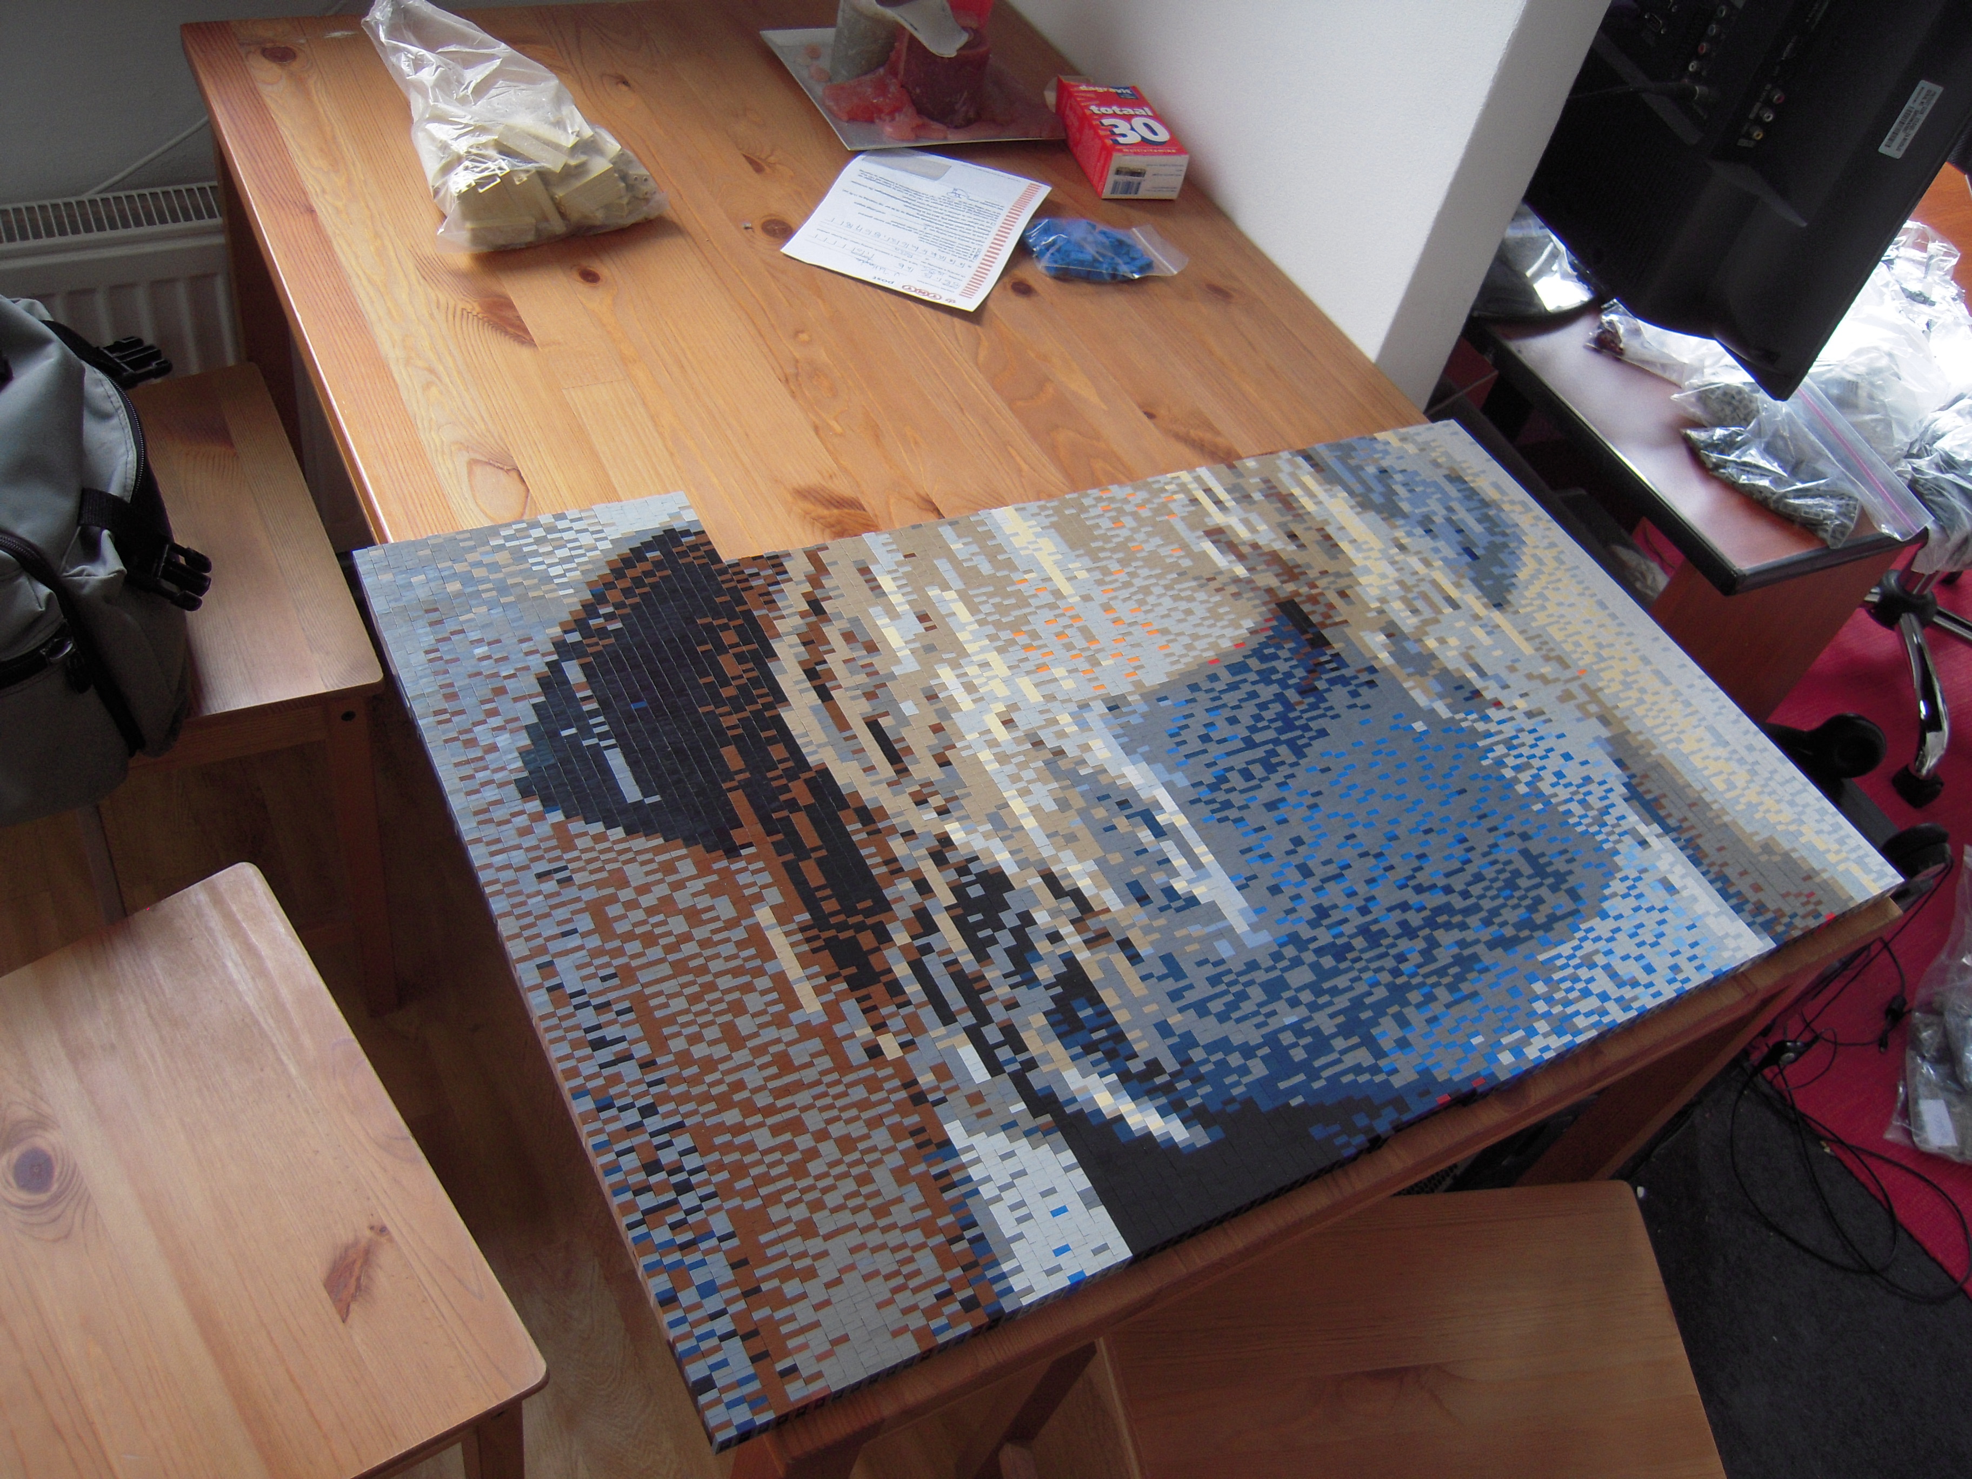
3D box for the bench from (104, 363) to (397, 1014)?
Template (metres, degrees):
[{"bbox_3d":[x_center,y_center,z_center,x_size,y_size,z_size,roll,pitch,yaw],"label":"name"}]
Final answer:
[{"bbox_3d":[-0.740,0.016,1.346,0.370,0.455,0.400,-15,55,-27],"label":"bench"}]

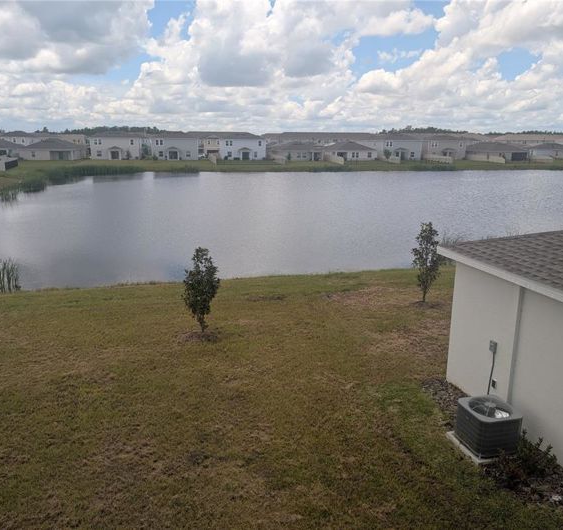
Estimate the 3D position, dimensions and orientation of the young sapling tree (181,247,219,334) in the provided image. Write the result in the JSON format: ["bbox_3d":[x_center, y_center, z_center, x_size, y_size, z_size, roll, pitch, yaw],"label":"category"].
[{"bbox_3d":[-2.171,0.691,13.157,1.004,2.375,1.004,0,14,0],"label":"young sapling tree"}]

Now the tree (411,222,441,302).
[{"bbox_3d":[4.679,-0.062,15.818,0.925,2.648,0.925,0,14,0],"label":"tree"}]

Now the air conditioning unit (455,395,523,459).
[{"bbox_3d":[3.433,2.667,8.143,0.695,0.649,0.727,-3,15,-13],"label":"air conditioning unit"}]

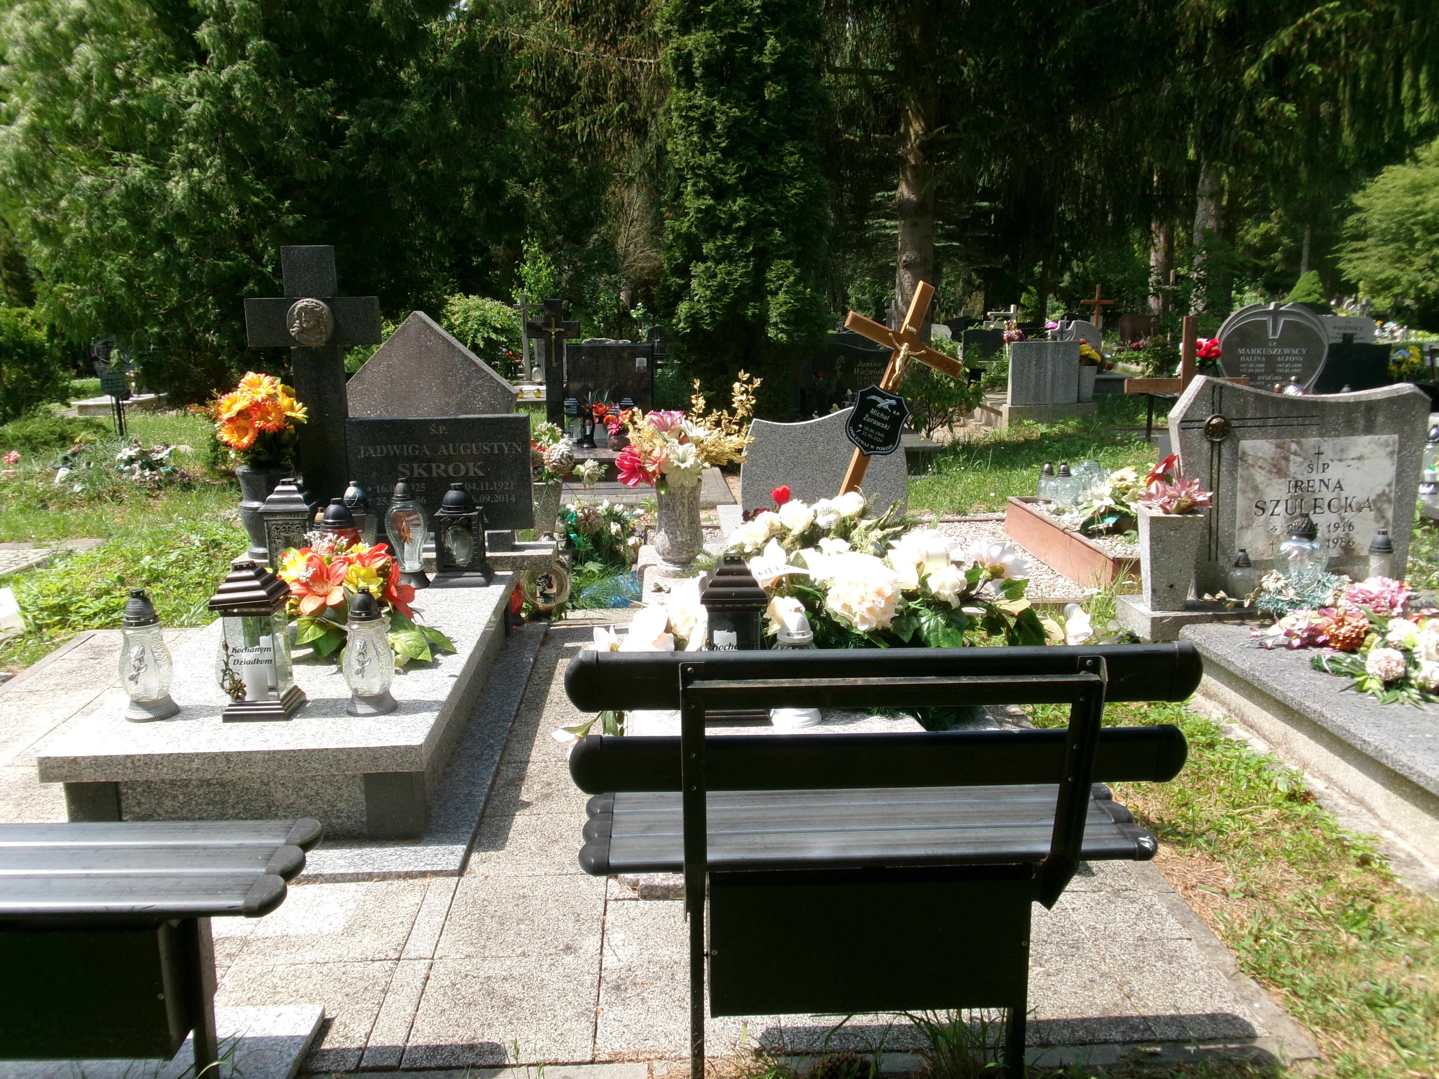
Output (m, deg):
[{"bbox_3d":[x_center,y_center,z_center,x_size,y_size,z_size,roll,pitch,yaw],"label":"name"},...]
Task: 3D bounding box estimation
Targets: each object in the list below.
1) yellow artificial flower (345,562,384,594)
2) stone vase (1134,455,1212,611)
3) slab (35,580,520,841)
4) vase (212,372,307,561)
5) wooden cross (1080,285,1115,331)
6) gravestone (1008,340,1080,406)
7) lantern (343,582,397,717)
[{"bbox_3d":[-1.169,0.131,3.829,0.135,0.115,0.085,-2,-8,-8],"label":"yellow artificial flower"},{"bbox_3d":[1.789,-0.027,4.590,0.245,0.590,0.210,-1,11,-3],"label":"stone vase"},{"bbox_3d":[-1.299,0.476,3.984,0.980,0.274,2.015,-1,11,-3],"label":"slab"},{"bbox_3d":[-1.830,-0.301,4.736,0.371,0.741,0.324,-1,12,-3],"label":"vase"},{"bbox_3d":[6.565,-3.623,20.216,0.600,1.524,0.090,-1,12,-3],"label":"wooden cross"},{"bbox_3d":[3.503,-1.790,12.537,0.736,0.676,0.149,-1,12,-3],"label":"gravestone"},{"bbox_3d":[-0.954,0.301,3.155,0.132,0.345,0.128,-1,12,-3],"label":"lantern"}]

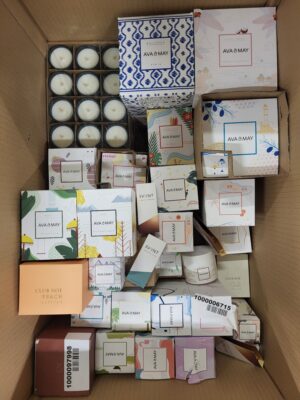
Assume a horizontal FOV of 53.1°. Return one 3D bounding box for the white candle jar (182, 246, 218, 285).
[{"bbox_3d":[0.091,0.120,0.558,0.061,0.061,0.056,-6,97,-2],"label":"white candle jar"}]

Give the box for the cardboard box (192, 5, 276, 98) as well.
[{"bbox_3d":[0.126,-0.217,0.504,0.119,0.137,0.121,-1,90,1],"label":"cardboard box"}]

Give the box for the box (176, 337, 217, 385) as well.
[{"bbox_3d":[0.075,0.261,0.526,0.065,0.073,0.065,0,90,1],"label":"box"}]

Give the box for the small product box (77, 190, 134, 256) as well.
[{"bbox_3d":[-0.066,0.035,0.488,0.082,0.083,0.101,-1,90,1],"label":"small product box"}]

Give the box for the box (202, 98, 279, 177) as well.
[{"bbox_3d":[0.143,-0.096,0.531,0.119,0.125,0.119,-2,90,1],"label":"box"}]

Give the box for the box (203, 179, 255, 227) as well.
[{"bbox_3d":[0.136,0.006,0.544,0.083,0.078,0.078,-1,90,1],"label":"box"}]

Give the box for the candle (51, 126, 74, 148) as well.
[{"bbox_3d":[-0.163,-0.117,0.584,0.044,0.043,0.044,0,90,1],"label":"candle"}]

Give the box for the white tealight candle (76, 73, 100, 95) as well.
[{"bbox_3d":[-0.117,-0.220,0.592,0.046,0.042,0.046,0,90,1],"label":"white tealight candle"}]

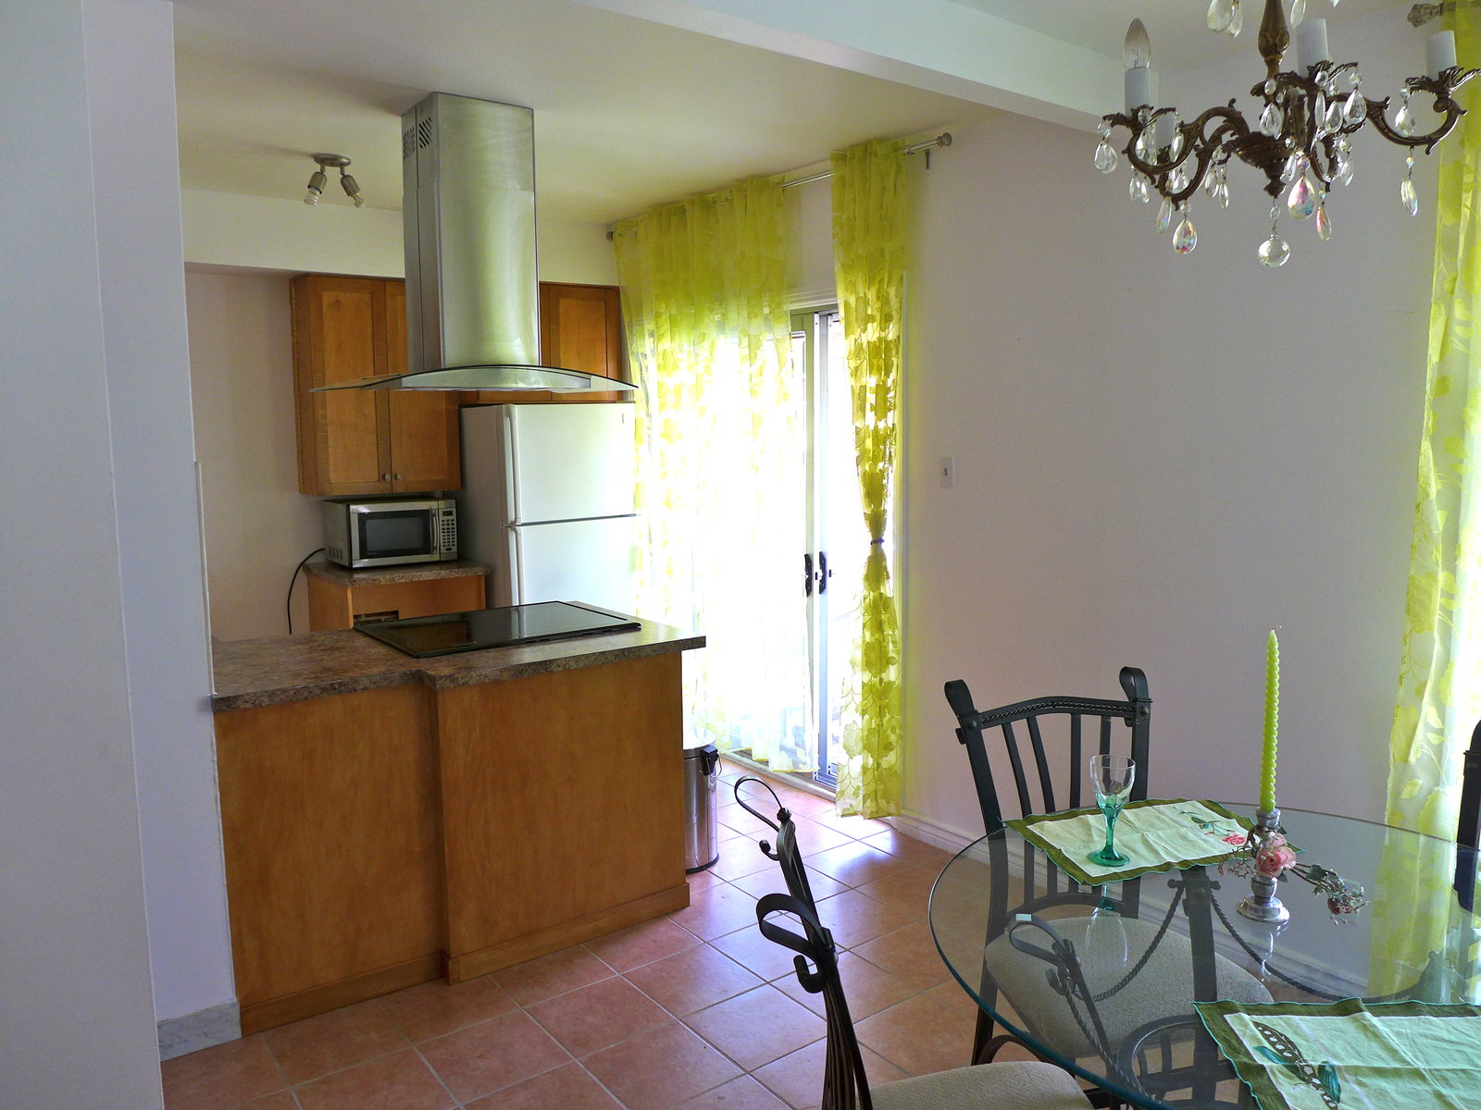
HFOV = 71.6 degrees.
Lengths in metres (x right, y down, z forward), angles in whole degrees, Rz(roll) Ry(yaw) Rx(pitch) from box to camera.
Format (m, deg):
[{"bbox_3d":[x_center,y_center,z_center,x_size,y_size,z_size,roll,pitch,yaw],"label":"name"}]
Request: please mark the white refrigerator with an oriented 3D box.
[{"bbox_3d":[-1.030,0.072,5.542,0.750,1.710,0.740,-4,8,-32],"label":"white refrigerator"}]

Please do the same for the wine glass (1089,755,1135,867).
[{"bbox_3d":[0.698,0.482,1.938,0.085,0.190,0.085,-5,8,-36],"label":"wine glass"}]

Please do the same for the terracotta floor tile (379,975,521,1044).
[{"bbox_3d":[-0.807,1.250,2.853,0.302,0.010,0.283,-5,8,-36],"label":"terracotta floor tile"}]

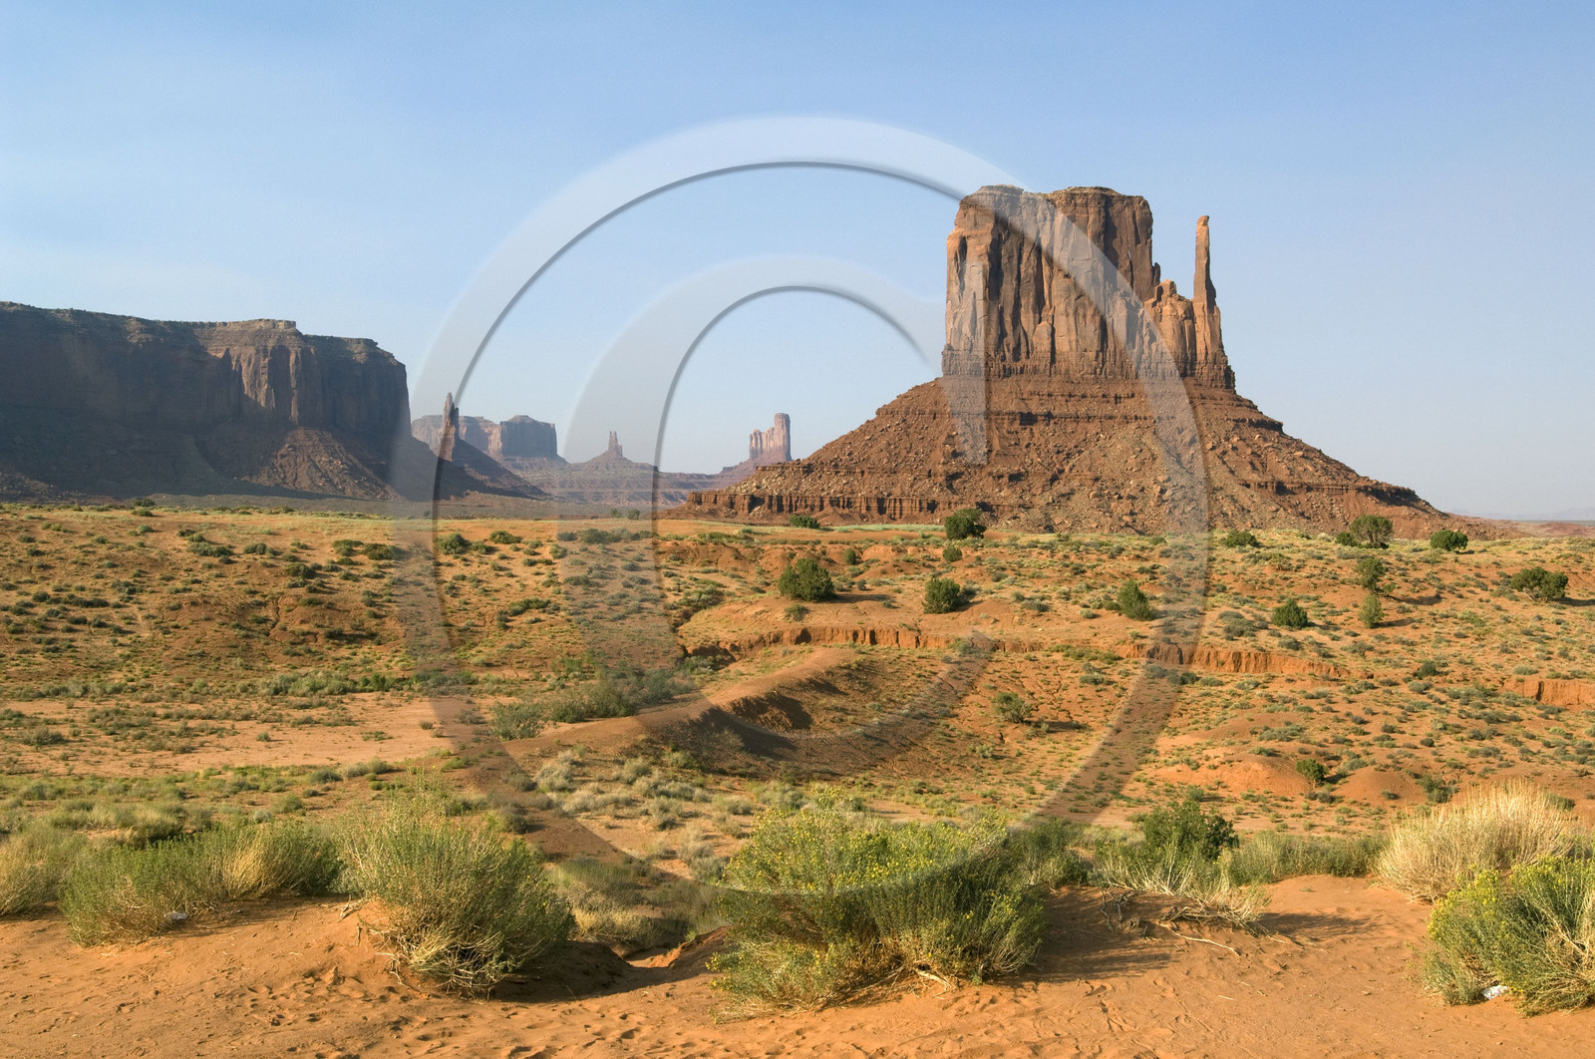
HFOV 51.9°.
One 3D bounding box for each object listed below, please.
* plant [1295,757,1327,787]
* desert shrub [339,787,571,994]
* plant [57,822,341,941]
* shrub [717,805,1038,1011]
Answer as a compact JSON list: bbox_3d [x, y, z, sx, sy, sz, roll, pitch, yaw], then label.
[{"bbox_3d":[12.856,6.085,41.000,0.760,0.720,0.740,0,0,0],"label":"plant"},{"bbox_3d":[-1.420,1.460,6.850,0.950,0.760,0.880,0,1,0],"label":"desert shrub"},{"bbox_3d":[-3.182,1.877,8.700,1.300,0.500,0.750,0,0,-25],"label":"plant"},{"bbox_3d":[0.330,1.510,6.800,1.320,0.710,1.050,0,1,0],"label":"shrub"}]

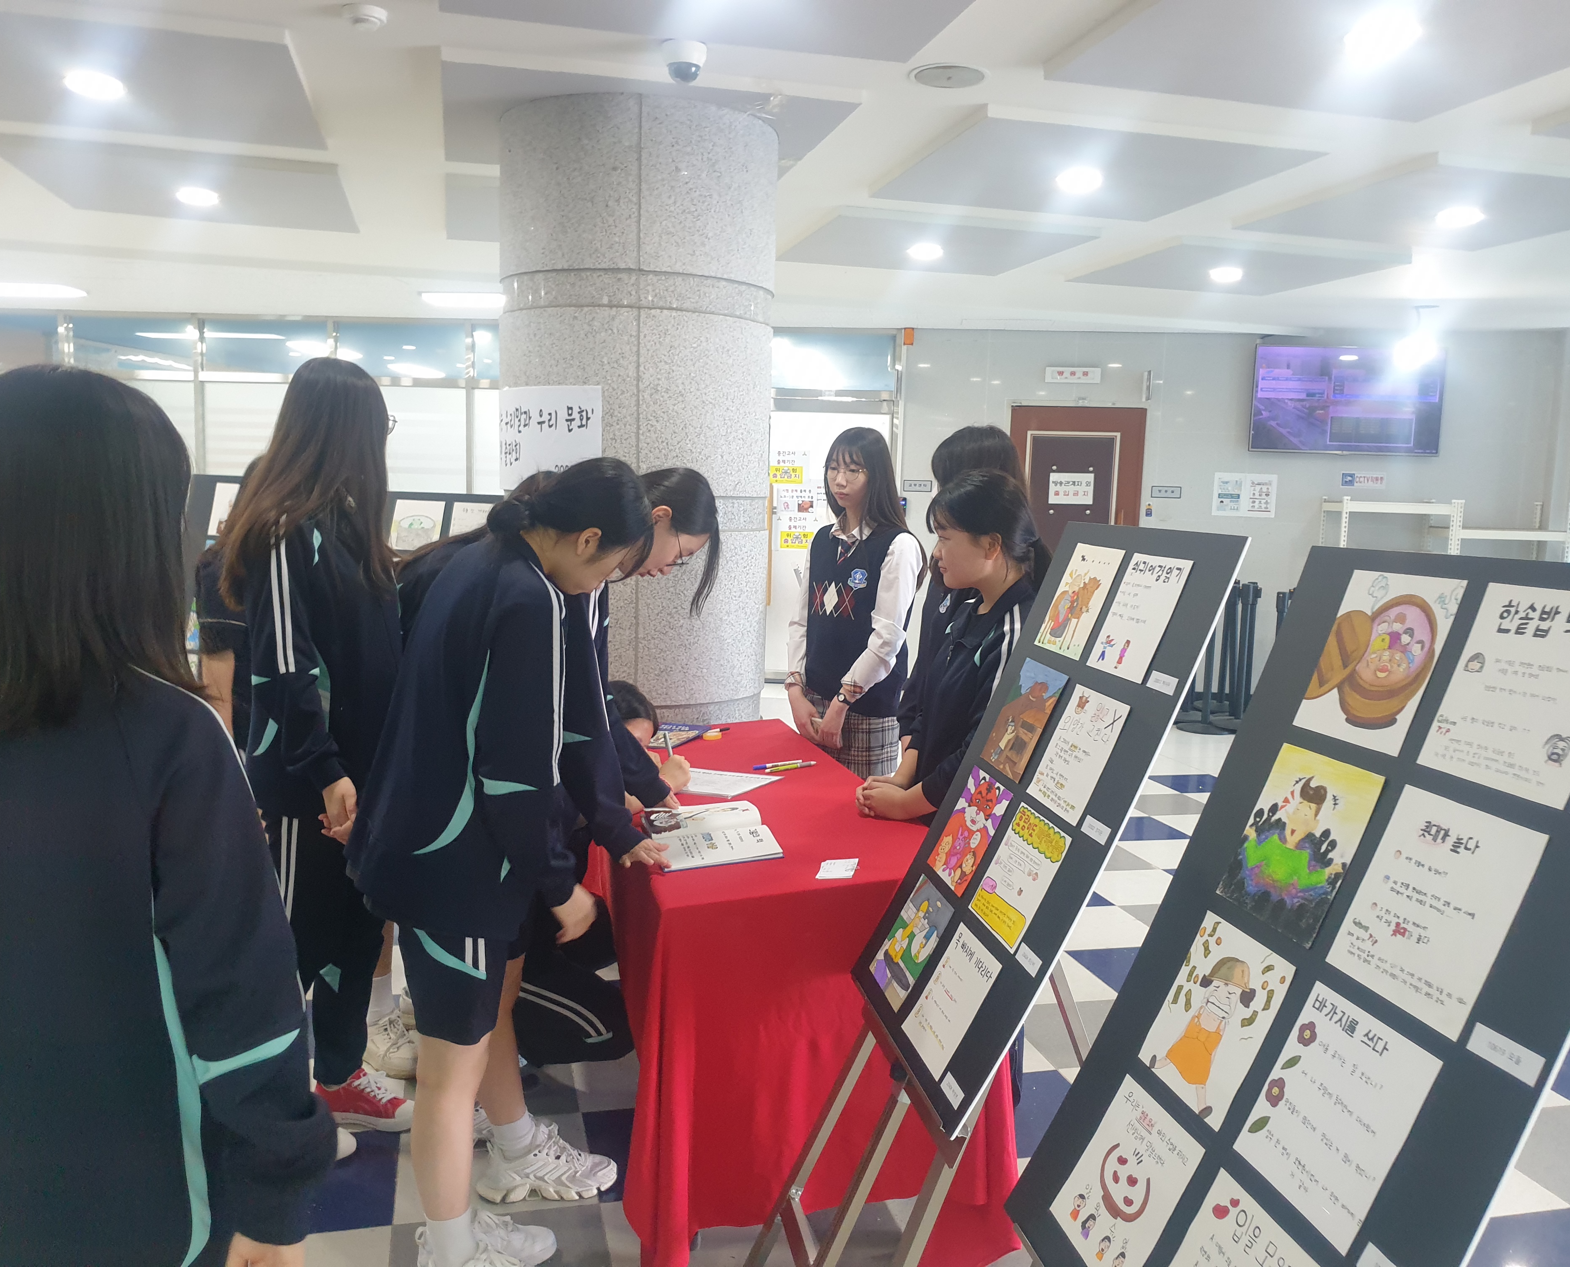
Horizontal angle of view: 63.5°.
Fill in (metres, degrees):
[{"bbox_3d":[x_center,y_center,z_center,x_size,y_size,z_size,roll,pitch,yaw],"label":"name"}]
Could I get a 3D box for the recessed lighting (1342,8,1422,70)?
[{"bbox_3d":[1.546,-1.549,3.283,0.180,0.040,0.180,0,6,-13],"label":"recessed lighting"}]

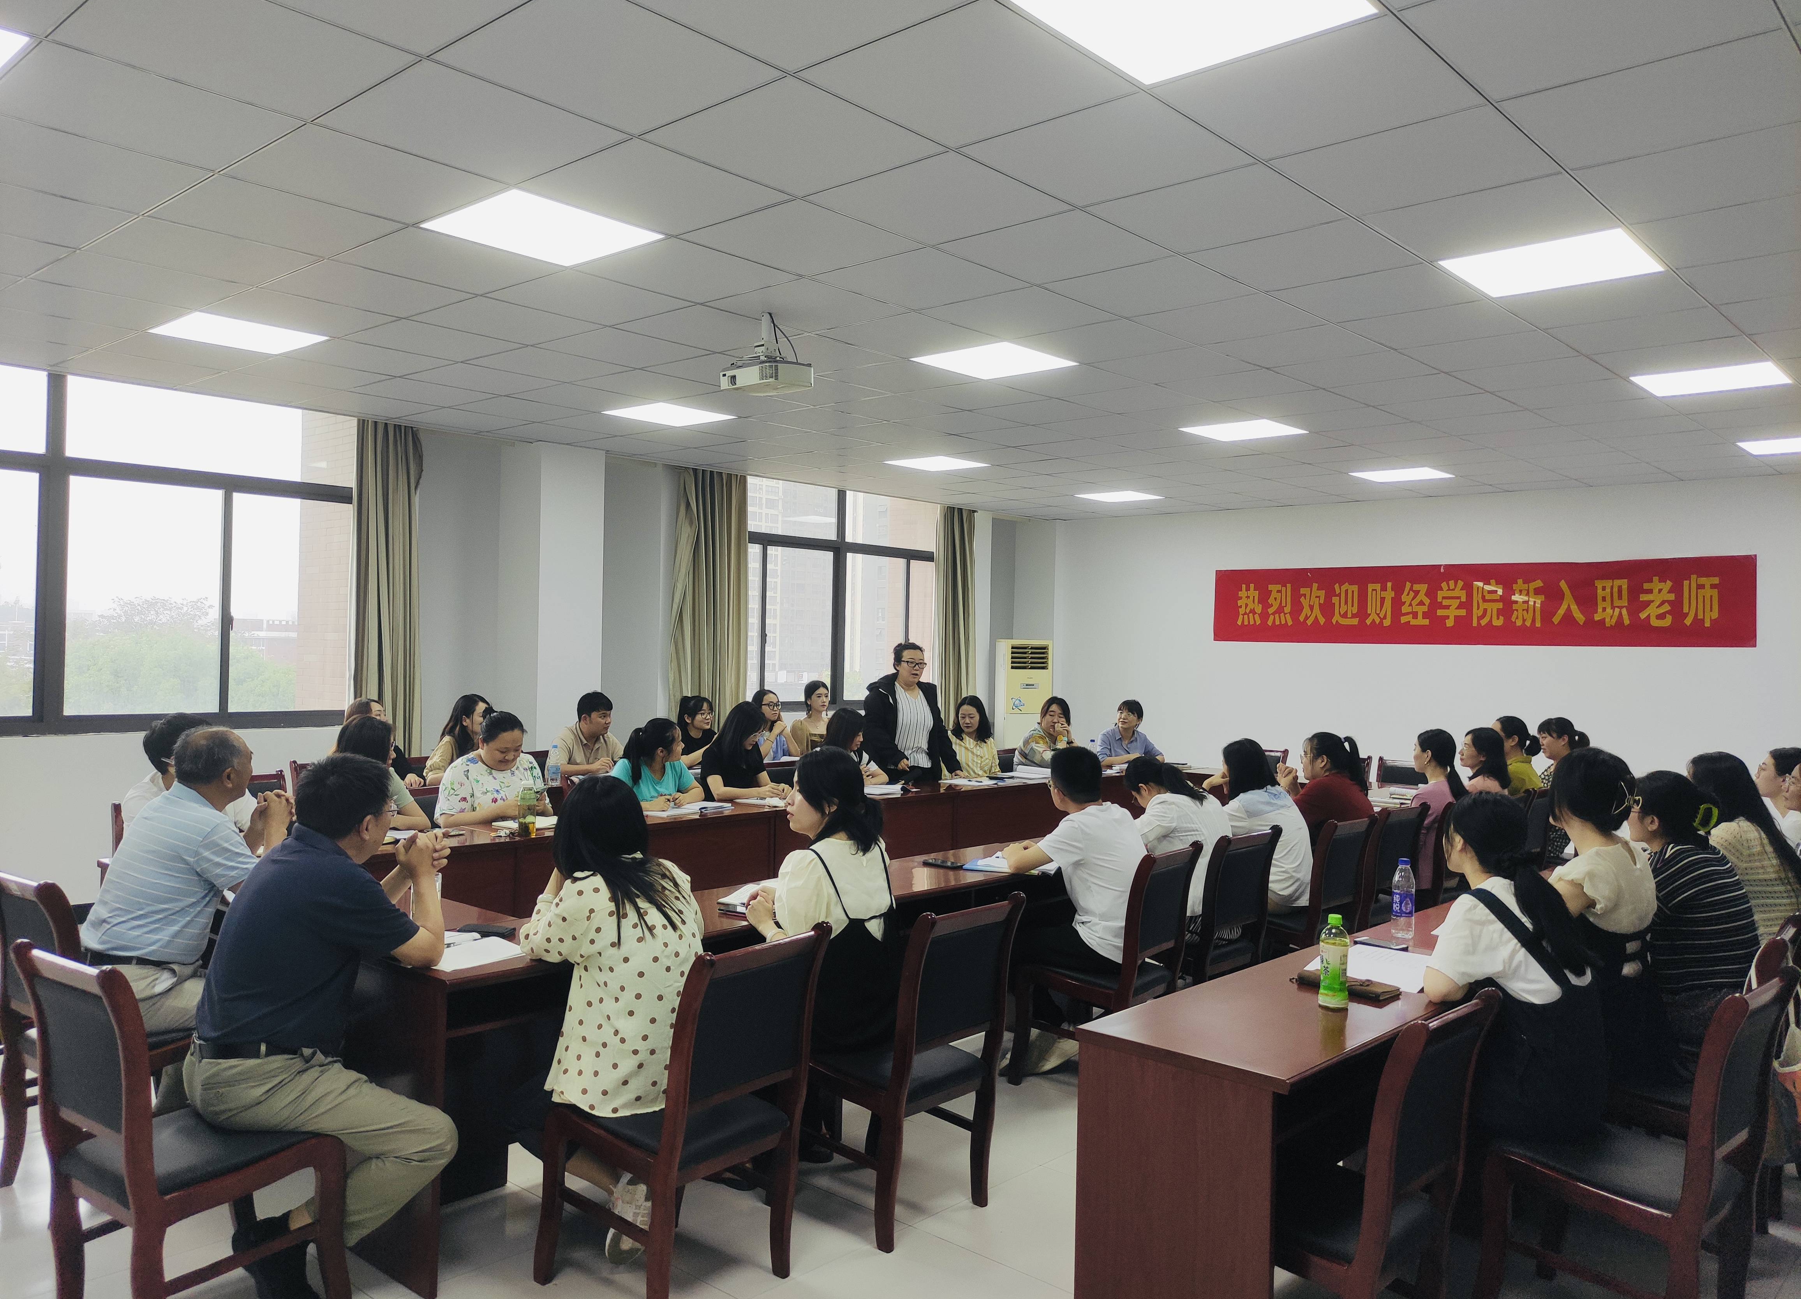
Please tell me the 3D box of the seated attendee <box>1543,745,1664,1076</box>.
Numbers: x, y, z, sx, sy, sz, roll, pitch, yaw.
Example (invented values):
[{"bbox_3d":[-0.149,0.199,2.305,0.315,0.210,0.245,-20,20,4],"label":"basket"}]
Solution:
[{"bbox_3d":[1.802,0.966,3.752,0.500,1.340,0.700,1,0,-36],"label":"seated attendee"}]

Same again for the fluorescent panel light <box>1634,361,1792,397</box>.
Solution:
[{"bbox_3d":[3.904,-1.307,6.240,0.585,0.040,0.585,1,0,42],"label":"fluorescent panel light"}]

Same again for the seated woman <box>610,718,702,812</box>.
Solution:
[{"bbox_3d":[-1.249,0.943,6.653,0.720,1.200,0.500,1,0,42],"label":"seated woman"}]

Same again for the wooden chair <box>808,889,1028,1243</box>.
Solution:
[{"bbox_3d":[-0.006,1.124,3.726,0.590,0.900,0.460,1,0,42],"label":"wooden chair"}]

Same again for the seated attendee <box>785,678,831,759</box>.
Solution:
[{"bbox_3d":[-0.693,0.904,10.241,0.470,1.290,0.700,1,0,-40],"label":"seated attendee"}]

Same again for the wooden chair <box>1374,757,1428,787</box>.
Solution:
[{"bbox_3d":[3.161,1.164,8.279,0.470,0.900,0.570,1,0,42],"label":"wooden chair"}]

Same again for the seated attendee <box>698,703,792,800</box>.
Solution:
[{"bbox_3d":[-0.869,0.931,7.148,0.740,1.270,0.520,1,0,35],"label":"seated attendee"}]

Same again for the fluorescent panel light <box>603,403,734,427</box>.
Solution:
[{"bbox_3d":[-1.363,-1.399,7.732,0.600,0.040,0.600,1,0,42],"label":"fluorescent panel light"}]

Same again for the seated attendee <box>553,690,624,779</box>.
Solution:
[{"bbox_3d":[-1.808,0.882,7.804,0.680,1.270,0.520,1,0,37],"label":"seated attendee"}]

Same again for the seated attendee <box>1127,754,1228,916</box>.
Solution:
[{"bbox_3d":[0.994,1.006,5.200,0.680,1.160,0.480,1,0,42],"label":"seated attendee"}]

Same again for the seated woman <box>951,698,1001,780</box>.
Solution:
[{"bbox_3d":[0.481,0.931,8.300,0.480,1.260,0.680,1,0,-38],"label":"seated woman"}]

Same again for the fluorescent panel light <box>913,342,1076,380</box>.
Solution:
[{"bbox_3d":[0.446,-1.358,6.103,0.600,0.040,0.600,1,0,42],"label":"fluorescent panel light"}]

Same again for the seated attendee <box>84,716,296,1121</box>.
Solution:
[{"bbox_3d":[-2.142,0.890,3.915,0.520,1.310,0.740,1,0,42],"label":"seated attendee"}]

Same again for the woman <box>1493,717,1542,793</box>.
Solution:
[{"bbox_3d":[3.351,1.021,7.558,0.700,1.270,0.480,1,0,42],"label":"woman"}]

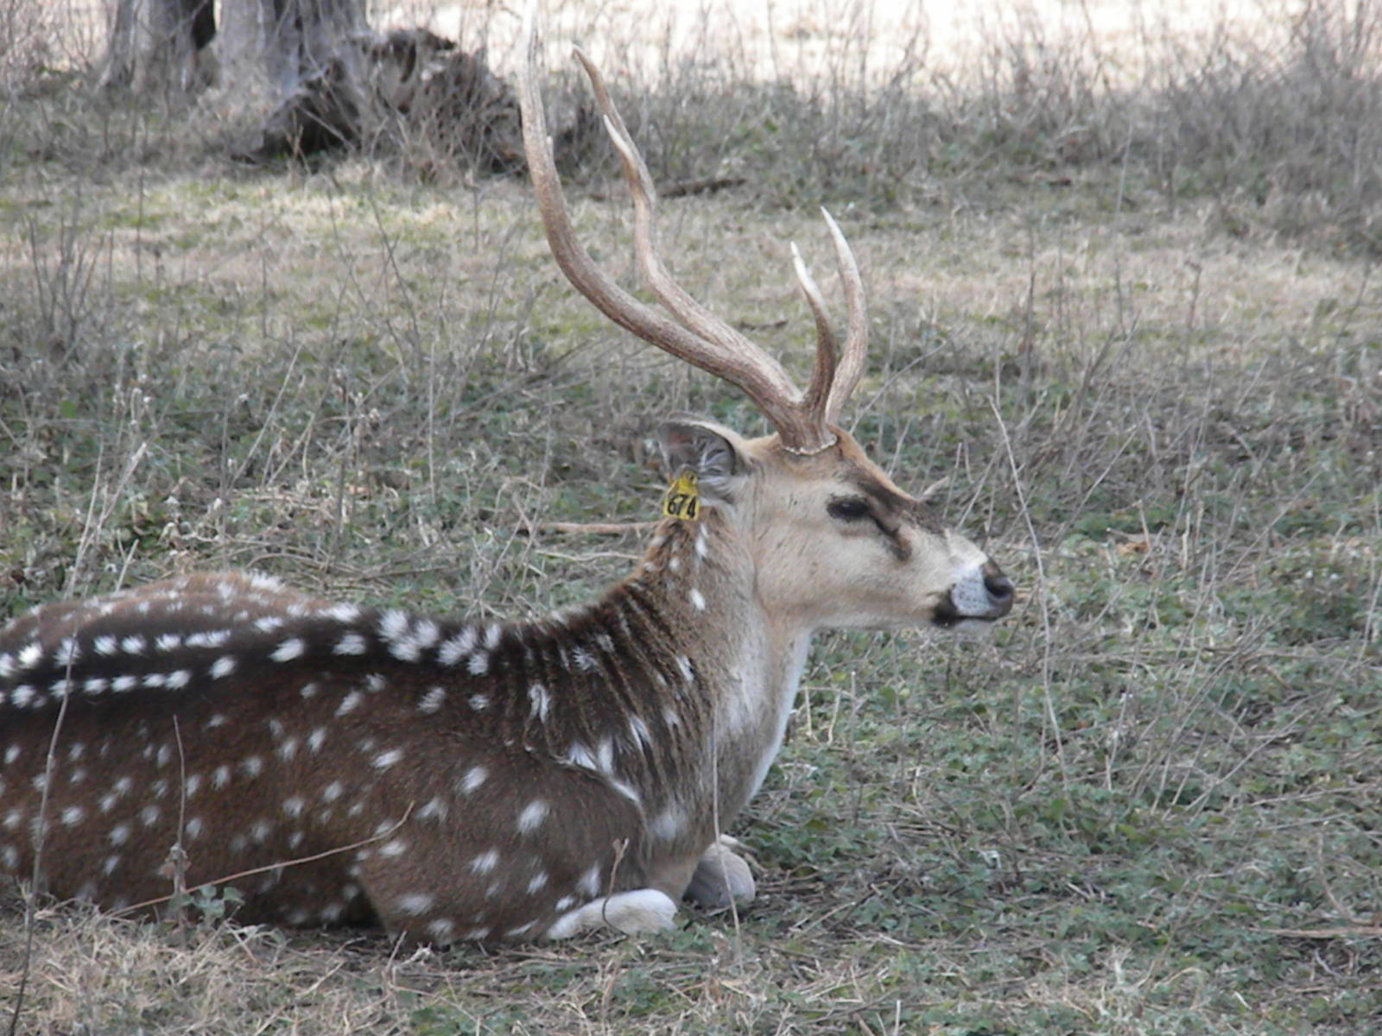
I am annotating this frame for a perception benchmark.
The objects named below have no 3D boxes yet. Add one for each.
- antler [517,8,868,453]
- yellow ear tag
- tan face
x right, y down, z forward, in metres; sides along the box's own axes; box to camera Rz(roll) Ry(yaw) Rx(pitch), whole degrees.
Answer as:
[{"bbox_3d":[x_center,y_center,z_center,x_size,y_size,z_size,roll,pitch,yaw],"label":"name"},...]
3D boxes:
[{"bbox_3d":[0.004,-0.297,10.720,0.340,0.460,0.400,1,7,12],"label":"antler"},{"bbox_3d":[-0.011,-0.022,10.630,0.038,0.050,0.008,7,4,-12],"label":"yellow ear tag"},{"bbox_3d":[0.188,0.013,10.690,0.272,0.205,0.145,1,7,12],"label":"tan face"}]

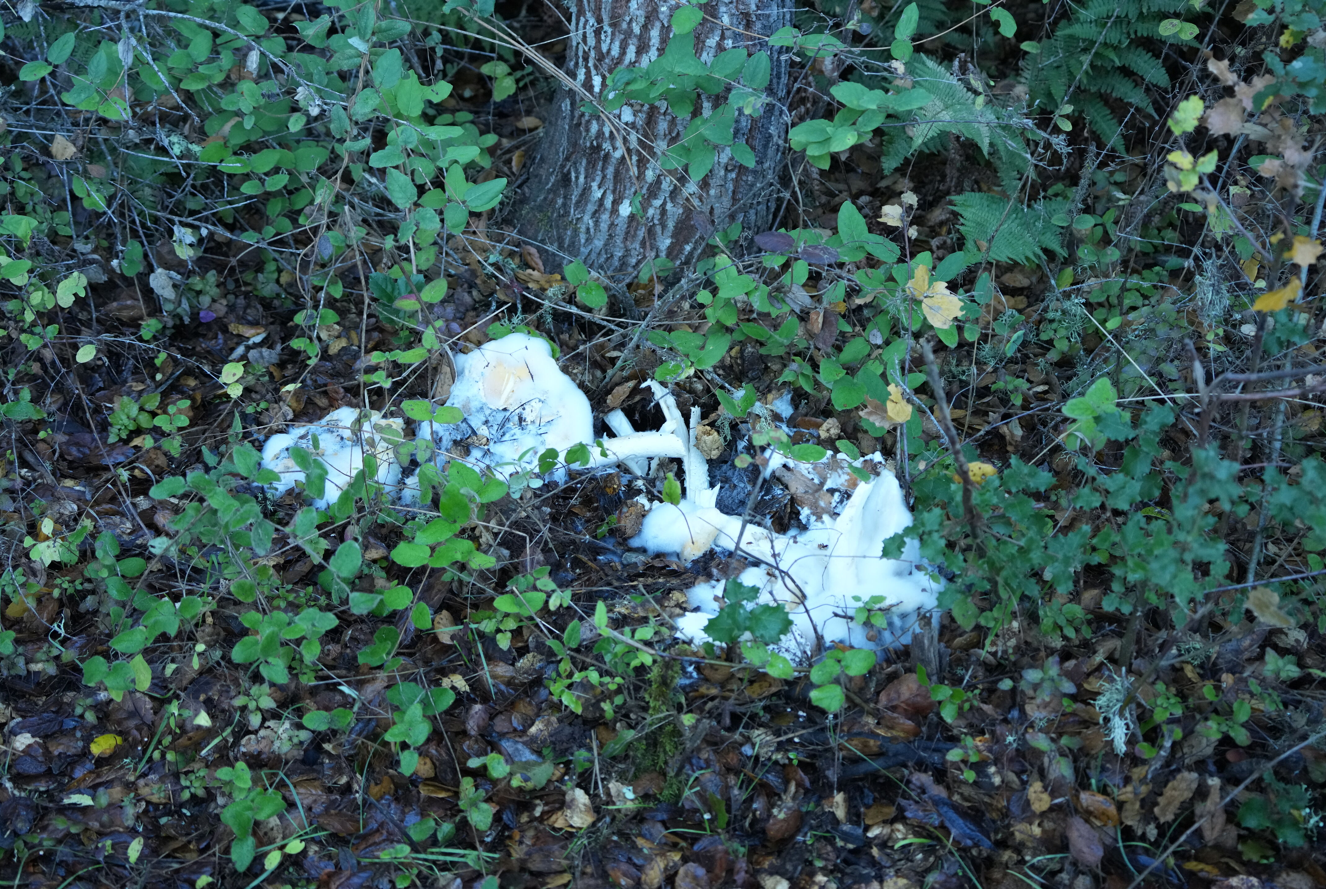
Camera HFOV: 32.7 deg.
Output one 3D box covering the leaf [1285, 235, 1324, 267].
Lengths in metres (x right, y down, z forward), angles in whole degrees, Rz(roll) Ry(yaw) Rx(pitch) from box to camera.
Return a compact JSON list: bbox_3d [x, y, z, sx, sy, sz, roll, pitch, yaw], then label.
[{"bbox_3d":[0.723,-0.218,2.550,0.043,0.018,0.040,-7,65,9],"label":"leaf"}]

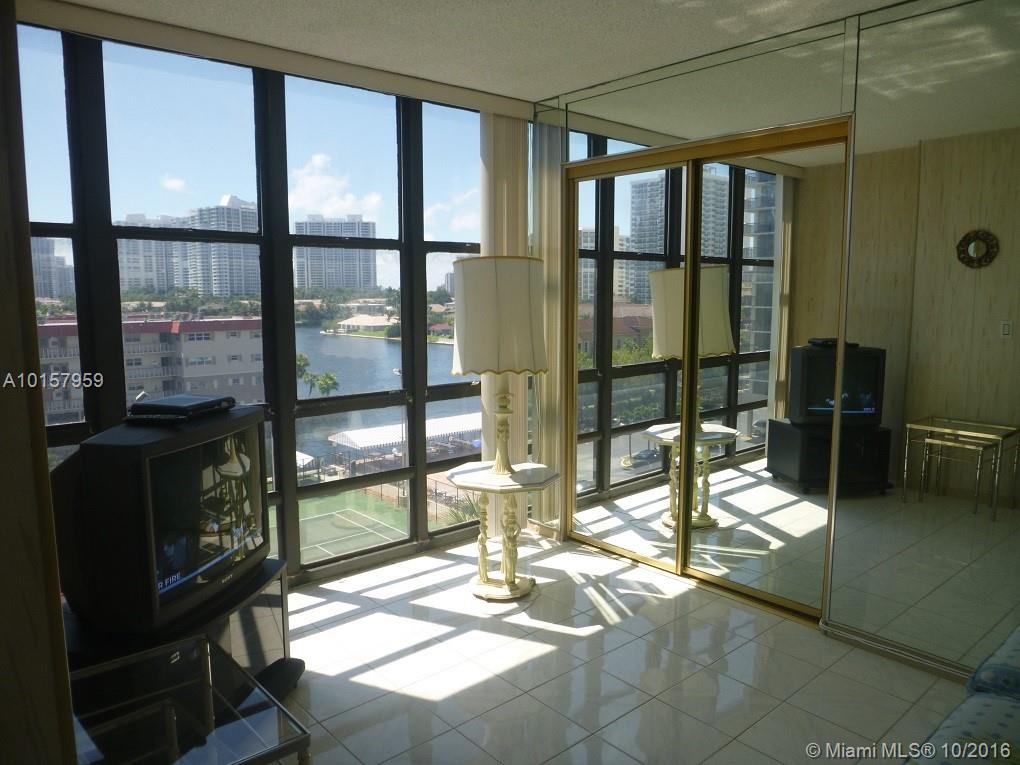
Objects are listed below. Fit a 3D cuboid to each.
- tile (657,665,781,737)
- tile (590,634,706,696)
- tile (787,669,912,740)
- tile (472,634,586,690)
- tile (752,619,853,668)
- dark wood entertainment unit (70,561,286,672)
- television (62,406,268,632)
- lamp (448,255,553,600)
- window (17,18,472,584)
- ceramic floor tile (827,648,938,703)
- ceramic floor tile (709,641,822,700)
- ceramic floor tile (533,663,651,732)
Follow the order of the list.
[{"bbox_3d":[0.743,1.133,2.623,0.319,0.010,0.319,-7,10,-41],"label":"tile"},{"bbox_3d":[0.529,1.103,2.861,0.319,0.010,0.319,-7,10,-41],"label":"tile"},{"bbox_3d":[1.192,1.127,2.580,0.322,0.010,0.322,-6,9,-41],"label":"tile"},{"bbox_3d":[0.074,1.100,2.888,0.319,0.010,0.319,-7,10,-41],"label":"tile"},{"bbox_3d":[1.218,1.071,3.031,0.322,0.010,0.322,-6,9,-41],"label":"tile"},{"bbox_3d":[-1.034,0.925,2.424,0.510,0.457,0.710,1,8,11],"label":"dark wood entertainment unit"},{"bbox_3d":[-1.127,0.410,2.389,0.500,0.573,0.645,1,8,11],"label":"television"},{"bbox_3d":[-0.026,0.211,3.513,0.530,1.580,0.530,0,7,3],"label":"lamp"},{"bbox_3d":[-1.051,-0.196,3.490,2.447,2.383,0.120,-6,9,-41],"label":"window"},{"bbox_3d":[1.429,1.110,2.800,0.293,0.010,0.319,-7,10,-41],"label":"ceramic floor tile"},{"bbox_3d":[0.978,1.098,2.819,0.322,0.010,0.322,-6,9,-41],"label":"ceramic floor tile"},{"bbox_3d":[0.283,1.122,2.633,0.322,0.010,0.322,-6,9,-41],"label":"ceramic floor tile"}]

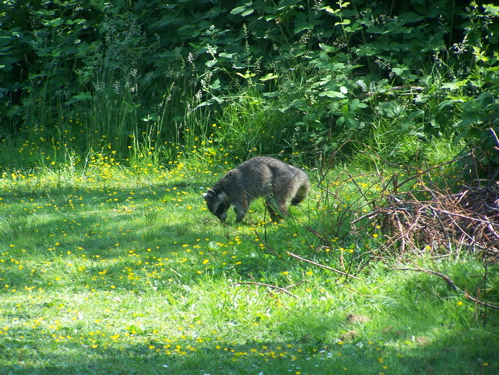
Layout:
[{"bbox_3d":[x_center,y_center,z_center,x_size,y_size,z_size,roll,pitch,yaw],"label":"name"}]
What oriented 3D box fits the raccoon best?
[{"bbox_3d":[0.035,0.010,19.500,0.540,0.325,0.220,0,6,3],"label":"raccoon"}]

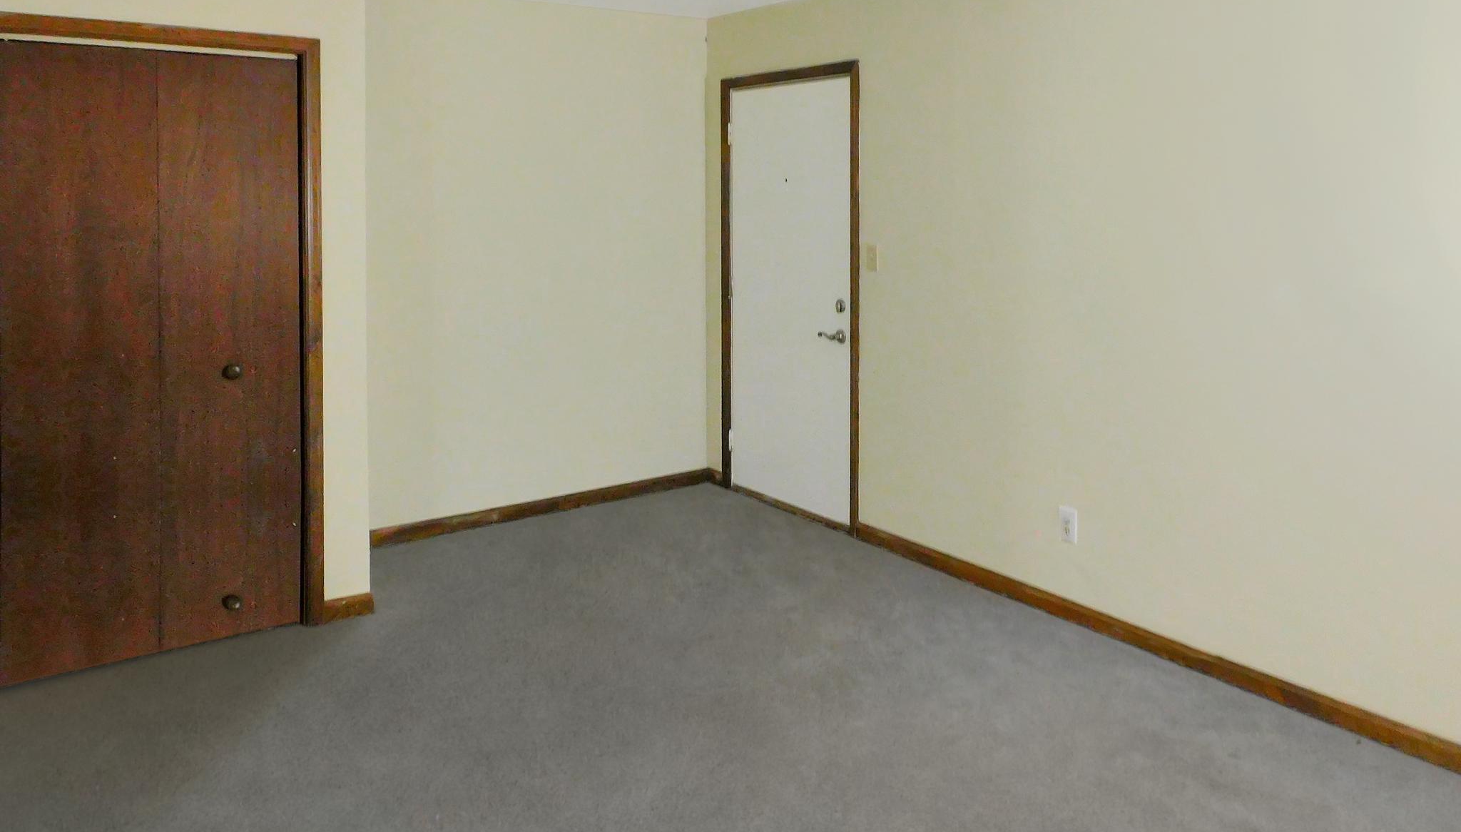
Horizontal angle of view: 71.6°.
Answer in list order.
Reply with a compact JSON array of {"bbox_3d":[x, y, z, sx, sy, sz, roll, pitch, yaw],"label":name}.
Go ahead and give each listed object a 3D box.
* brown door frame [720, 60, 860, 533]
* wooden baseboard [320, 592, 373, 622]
[{"bbox_3d":[0.297,-0.578,5.018,0.120,2.150,1.000,-9,15,-37],"label":"brown door frame"},{"bbox_3d":[-1.448,0.723,3.833,0.180,0.090,0.020,-9,15,-37],"label":"wooden baseboard"}]

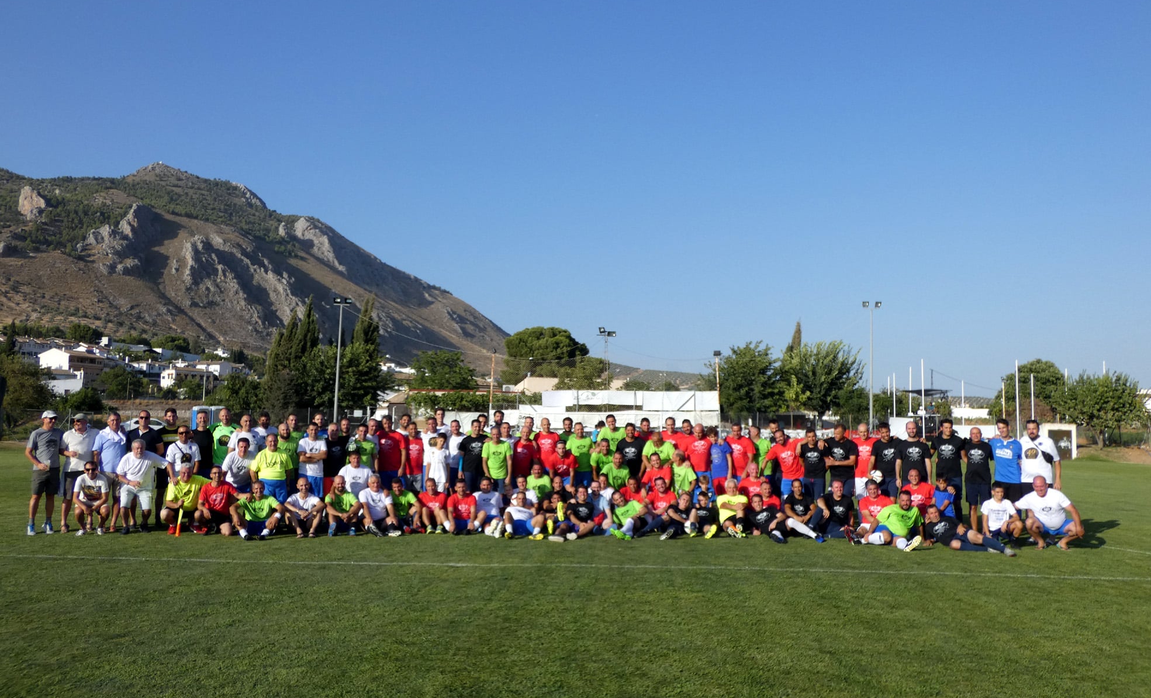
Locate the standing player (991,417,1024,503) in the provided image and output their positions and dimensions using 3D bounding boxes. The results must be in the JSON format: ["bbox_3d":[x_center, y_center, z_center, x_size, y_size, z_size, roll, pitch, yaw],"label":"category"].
[{"bbox_3d":[6.281,1.909,14.649,0.660,1.769,0.360,-1,-5,22],"label":"standing player"}]

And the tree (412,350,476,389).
[{"bbox_3d":[-11.559,4.376,87.905,6.200,8.400,6.200,1,-5,0],"label":"tree"}]

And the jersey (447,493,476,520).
[{"bbox_3d":[-1.752,2.433,15.300,0.460,0.470,0.340,1,-4,-6],"label":"jersey"}]

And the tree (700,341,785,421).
[{"bbox_3d":[12.043,3.471,72.000,6.000,8.100,6.000,1,-4,0],"label":"tree"}]

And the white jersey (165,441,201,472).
[{"bbox_3d":[-5.976,1.698,15.200,0.530,0.610,0.300,2,-4,-18],"label":"white jersey"}]

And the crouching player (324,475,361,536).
[{"bbox_3d":[-3.508,2.347,15.050,0.580,0.860,0.720,2,-4,-10],"label":"crouching player"}]

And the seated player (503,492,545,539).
[{"bbox_3d":[-0.775,2.483,14.950,0.660,0.660,1.050,1,-4,-3],"label":"seated player"}]

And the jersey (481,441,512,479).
[{"bbox_3d":[-1.247,1.765,15.800,0.480,0.610,0.290,1,-4,-3],"label":"jersey"}]

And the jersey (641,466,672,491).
[{"bbox_3d":[1.274,2.129,15.700,0.490,0.580,0.340,1,-4,0],"label":"jersey"}]

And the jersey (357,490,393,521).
[{"bbox_3d":[-2.974,2.334,14.858,0.530,0.500,0.350,2,-5,-11],"label":"jersey"}]

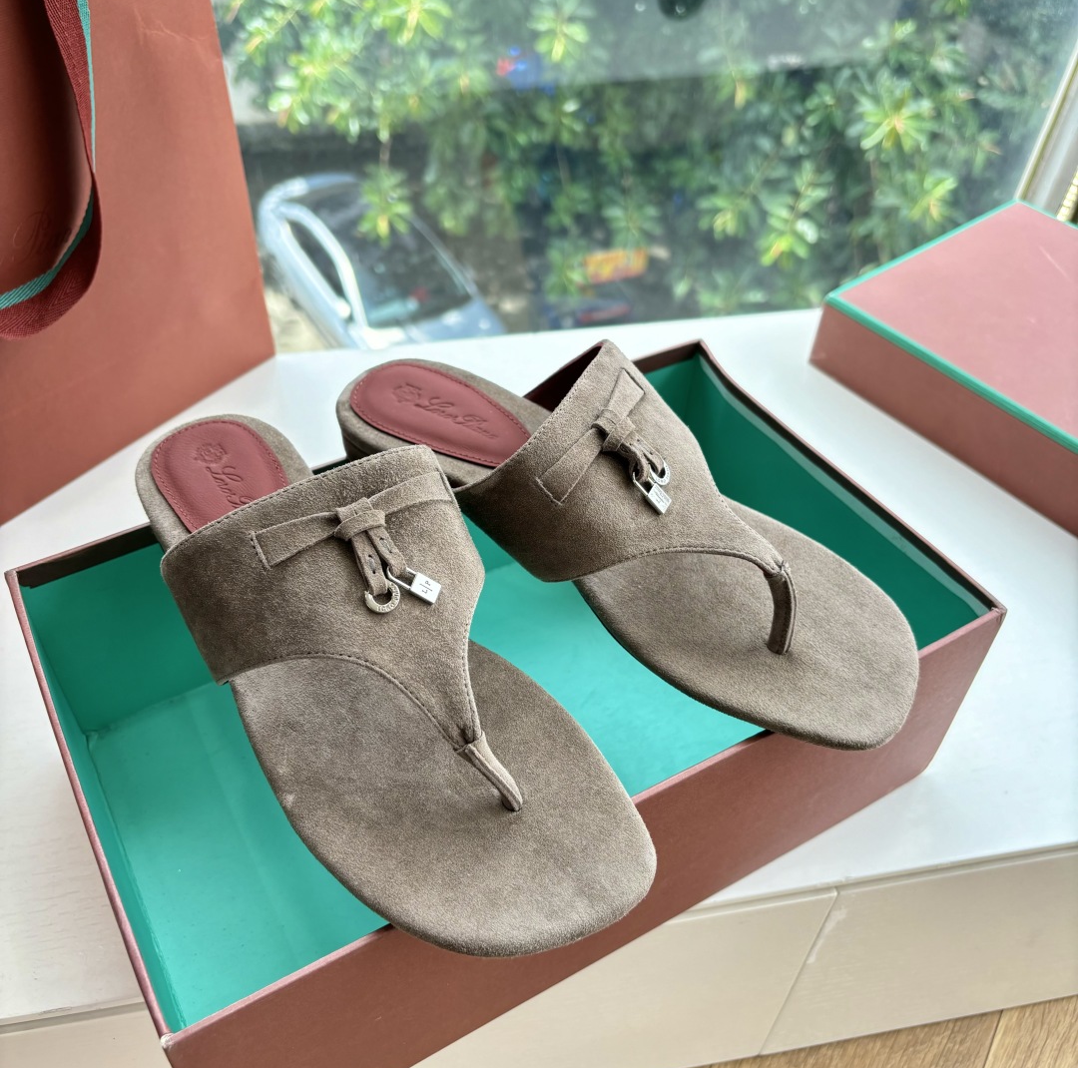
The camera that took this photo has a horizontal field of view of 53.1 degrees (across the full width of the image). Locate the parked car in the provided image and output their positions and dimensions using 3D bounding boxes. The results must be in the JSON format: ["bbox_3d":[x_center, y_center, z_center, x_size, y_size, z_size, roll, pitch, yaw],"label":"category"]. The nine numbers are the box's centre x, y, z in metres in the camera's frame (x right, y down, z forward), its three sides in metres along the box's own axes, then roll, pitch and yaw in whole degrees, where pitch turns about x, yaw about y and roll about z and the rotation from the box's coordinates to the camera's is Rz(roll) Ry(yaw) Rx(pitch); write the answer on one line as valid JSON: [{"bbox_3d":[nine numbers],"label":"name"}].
[{"bbox_3d":[-1.789,-2.929,12.935,1.860,1.460,4.750,-20,48,-21],"label":"parked car"}]

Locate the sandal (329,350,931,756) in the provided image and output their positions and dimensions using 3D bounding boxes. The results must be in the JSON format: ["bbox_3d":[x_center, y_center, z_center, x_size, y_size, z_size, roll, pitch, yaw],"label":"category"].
[{"bbox_3d":[0.027,-0.020,0.402,0.256,0.079,0.096,30,51,26],"label":"sandal"}]

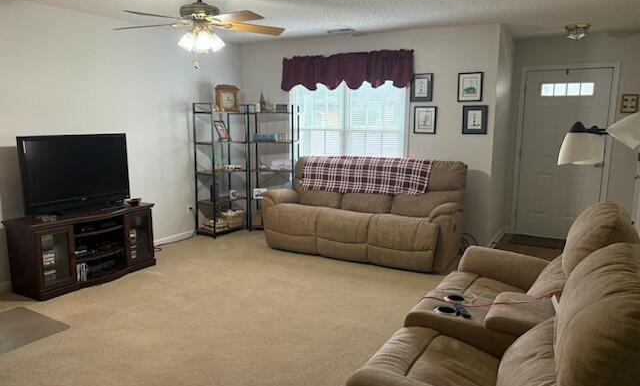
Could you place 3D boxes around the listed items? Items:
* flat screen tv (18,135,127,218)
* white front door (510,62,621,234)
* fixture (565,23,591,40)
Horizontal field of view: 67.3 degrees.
[{"bbox_3d":[-2.131,-0.172,4.274,0.160,0.660,1.000,5,10,29],"label":"flat screen tv"},{"bbox_3d":[2.950,-0.479,5.836,1.000,2.085,0.120,5,10,28],"label":"white front door"},{"bbox_3d":[2.775,-1.721,5.180,0.270,0.145,0.270,5,10,29],"label":"fixture"}]

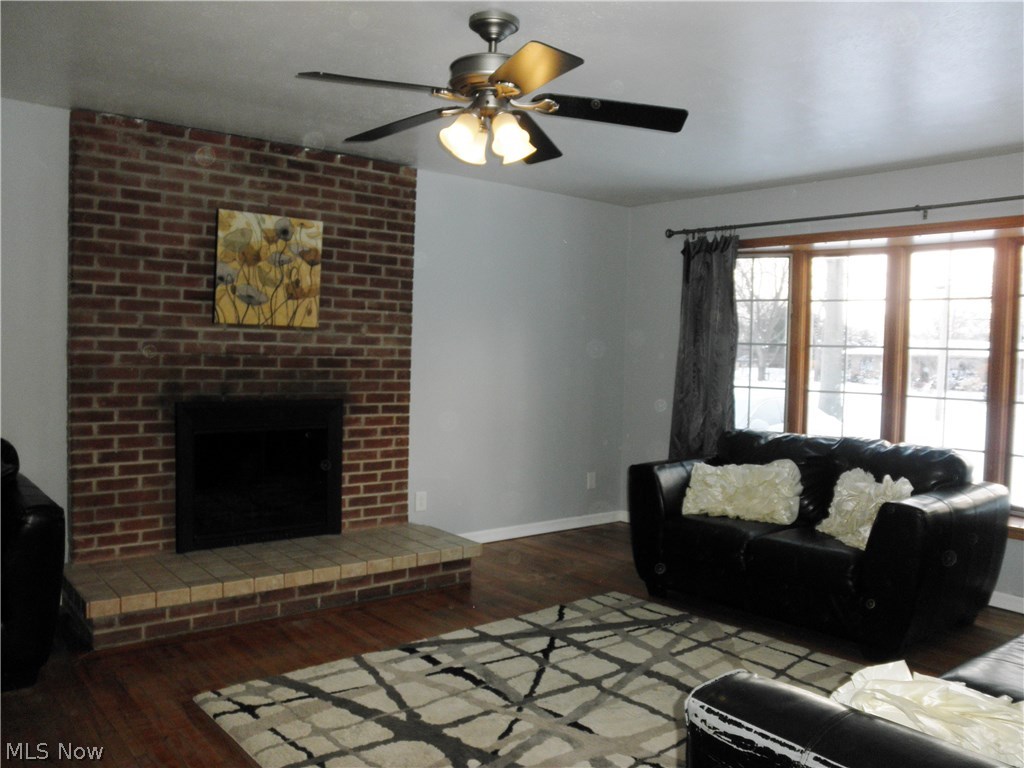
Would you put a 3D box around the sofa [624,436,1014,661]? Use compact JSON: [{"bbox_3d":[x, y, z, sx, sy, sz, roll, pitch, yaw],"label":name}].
[{"bbox_3d":[1.581,0.750,4.449,1.010,0.880,1.570,-1,4,-43],"label":"sofa"}]

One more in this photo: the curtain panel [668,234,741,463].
[{"bbox_3d":[1.327,0.041,5.792,0.110,2.120,0.550,-1,3,-42],"label":"curtain panel"}]

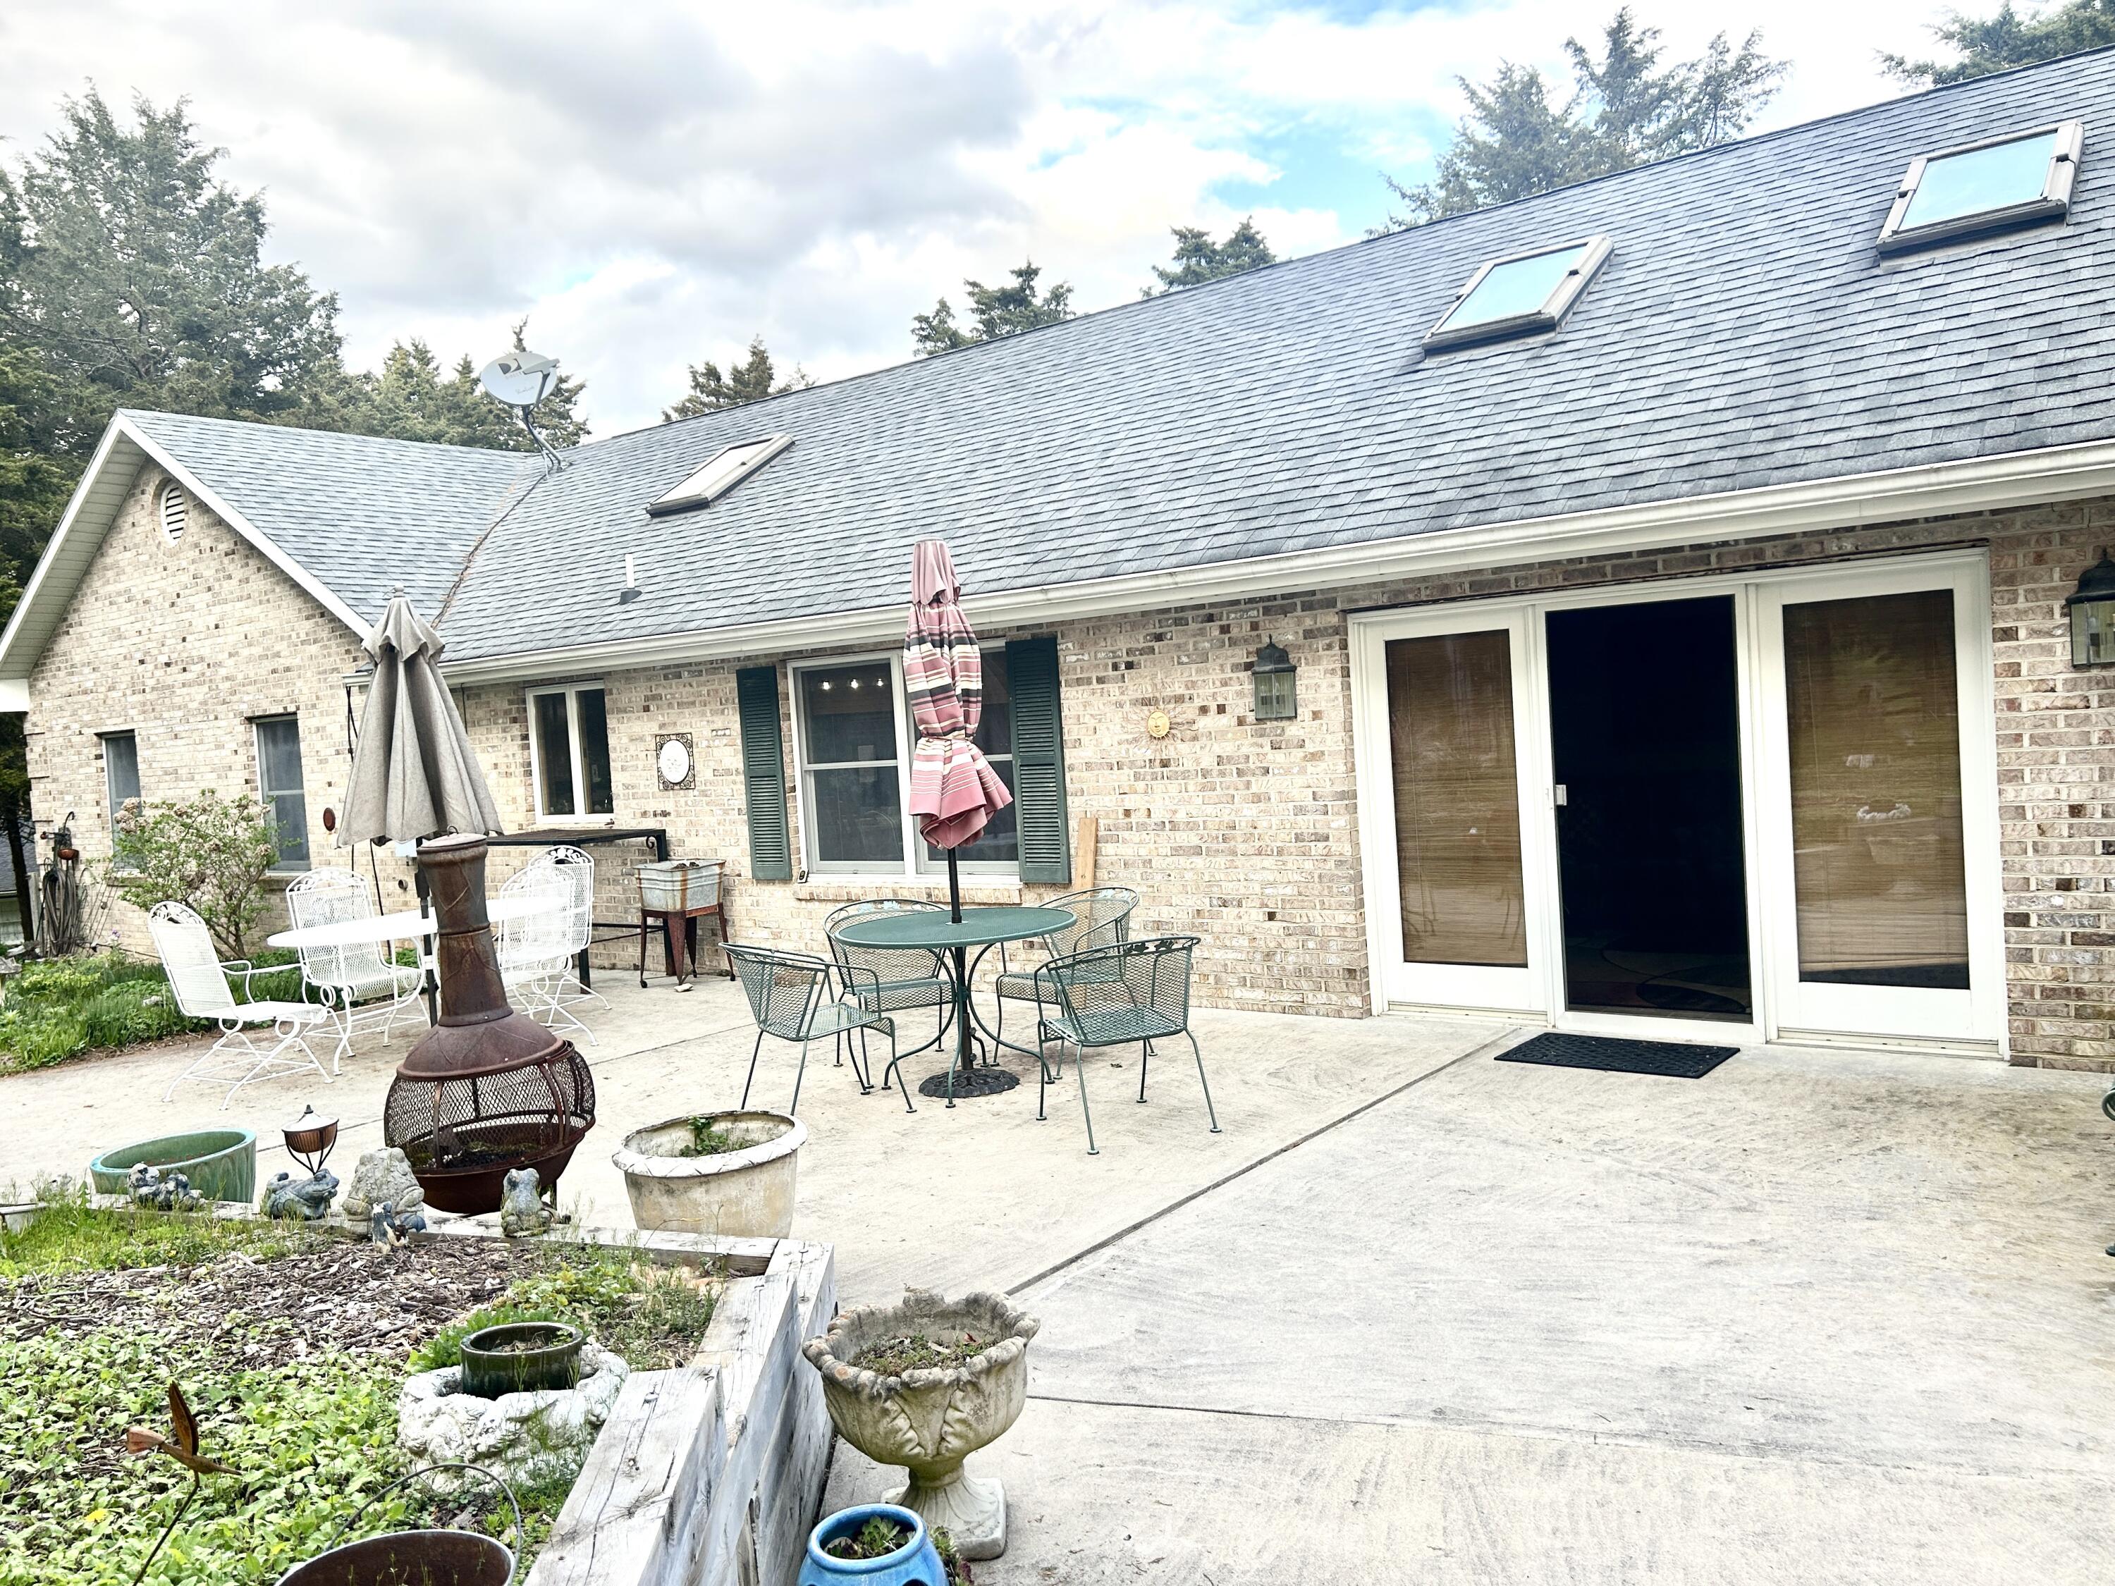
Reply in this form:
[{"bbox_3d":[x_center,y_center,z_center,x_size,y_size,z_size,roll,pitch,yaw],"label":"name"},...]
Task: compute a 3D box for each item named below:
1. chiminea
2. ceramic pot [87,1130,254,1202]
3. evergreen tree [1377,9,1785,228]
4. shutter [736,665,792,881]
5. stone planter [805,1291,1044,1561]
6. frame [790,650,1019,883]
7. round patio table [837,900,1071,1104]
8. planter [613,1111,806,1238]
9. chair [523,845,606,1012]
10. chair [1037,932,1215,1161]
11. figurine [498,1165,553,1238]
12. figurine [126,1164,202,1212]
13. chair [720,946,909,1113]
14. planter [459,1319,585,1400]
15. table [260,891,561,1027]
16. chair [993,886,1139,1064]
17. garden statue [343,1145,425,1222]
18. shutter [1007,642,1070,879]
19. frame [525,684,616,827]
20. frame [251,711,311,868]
[{"bbox_3d":[-1.843,0.823,5.083,0.650,1.310,0.650,-6,4,-28],"label":"chiminea"},{"bbox_3d":[-3.156,1.420,5.714,0.590,0.290,0.590,-3,3,21],"label":"ceramic pot"},{"bbox_3d":[8.139,-5.734,23.816,6.200,11.600,6.200,-3,2,20],"label":"evergreen tree"},{"bbox_3d":[-1.977,-0.128,10.736,0.395,1.420,0.040,-2,3,39],"label":"shutter"},{"bbox_3d":[-0.257,1.292,3.224,0.465,0.420,0.465,-4,2,0],"label":"stone planter"},{"bbox_3d":[-0.938,-0.148,9.673,1.850,1.440,0.120,-1,4,38],"label":"frame"},{"bbox_3d":[-0.429,0.951,7.087,1.070,0.725,1.070,-4,2,0],"label":"round patio table"},{"bbox_3d":[-1.068,1.256,4.941,0.610,0.380,0.610,-2,3,39],"label":"planter"},{"bbox_3d":[-3.197,0.895,9.815,0.600,1.010,0.700,-3,3,23],"label":"chair"},{"bbox_3d":[0.245,0.932,6.189,0.580,0.750,0.650,-5,3,-22],"label":"chair"},{"bbox_3d":[-1.633,1.236,4.846,0.145,0.195,0.130,-2,3,39],"label":"figurine"},{"bbox_3d":[-2.526,1.105,4.488,0.180,0.145,0.120,-4,3,-5],"label":"figurine"},{"bbox_3d":[-1.024,0.994,6.695,0.650,0.750,0.580,-5,3,-35],"label":"chair"},{"bbox_3d":[-0.948,1.007,2.819,0.195,0.105,0.195,-5,4,-20],"label":"planter"},{"bbox_3d":[-3.628,1.086,9.187,1.670,0.730,1.000,-6,3,-43],"label":"table"},{"bbox_3d":[0.062,0.853,7.287,0.630,0.745,0.600,-7,4,-38],"label":"chair"},{"bbox_3d":[-1.803,1.026,4.216,0.200,0.235,0.190,-4,3,-8],"label":"garden statue"},{"bbox_3d":[-0.100,-0.176,9.056,0.373,1.395,0.040,-2,3,39],"label":"shutter"},{"bbox_3d":[-3.739,-0.305,12.235,1.080,1.060,0.100,-2,3,39],"label":"frame"},{"bbox_3d":[-7.044,0.022,14.500,0.970,1.420,0.100,-2,3,39],"label":"frame"}]

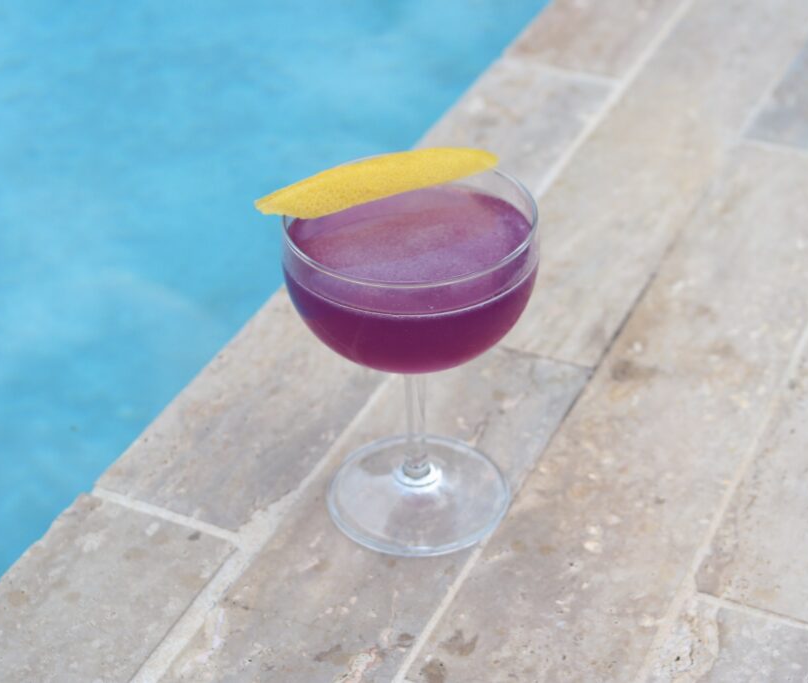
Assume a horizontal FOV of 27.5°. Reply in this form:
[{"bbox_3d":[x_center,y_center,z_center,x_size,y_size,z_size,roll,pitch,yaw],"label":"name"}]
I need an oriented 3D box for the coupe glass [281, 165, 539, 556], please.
[{"bbox_3d":[0.004,0.009,0.692,0.102,0.146,0.102,-2,37,0],"label":"coupe glass"}]

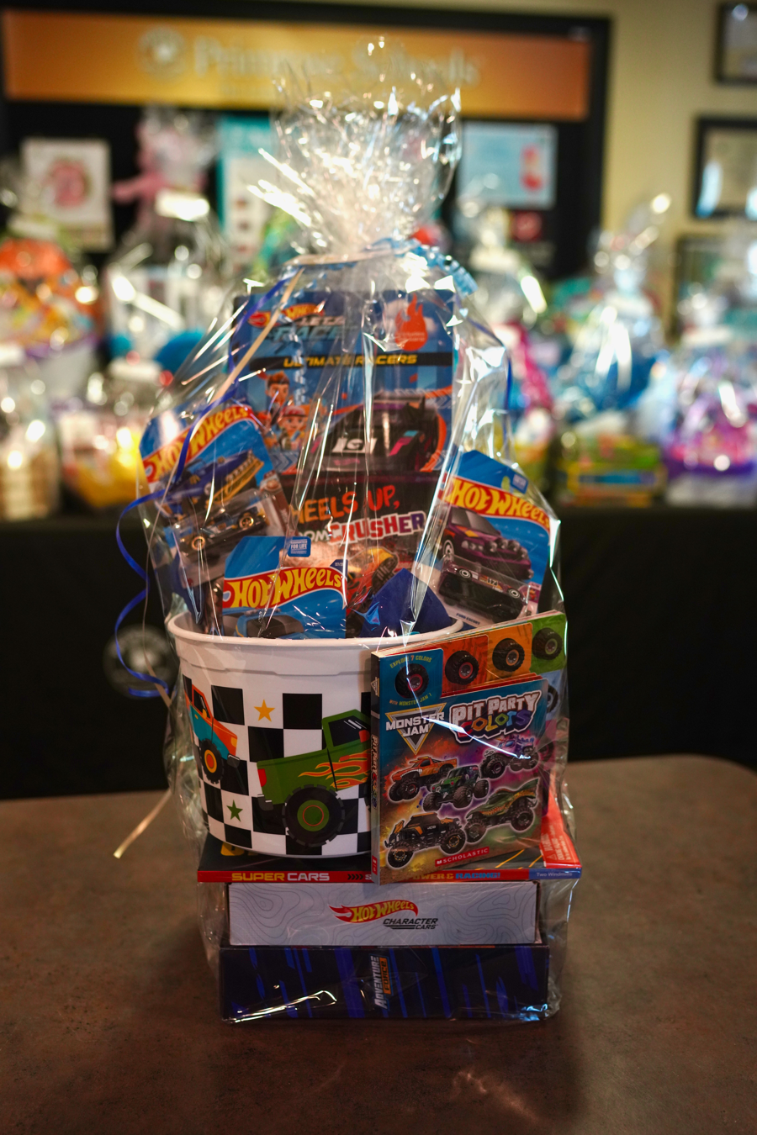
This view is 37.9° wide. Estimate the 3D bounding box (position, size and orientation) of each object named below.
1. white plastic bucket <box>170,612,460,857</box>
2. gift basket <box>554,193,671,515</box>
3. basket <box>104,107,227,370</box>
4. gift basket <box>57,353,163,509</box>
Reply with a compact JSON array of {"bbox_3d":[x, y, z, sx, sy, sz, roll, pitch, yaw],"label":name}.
[{"bbox_3d":[-0.059,0.142,1.021,0.275,0.197,0.275,0,6,0],"label":"white plastic bucket"},{"bbox_3d":[0.578,-0.539,2.749,0.280,0.723,0.240,-2,13,-9],"label":"gift basket"},{"bbox_3d":[-0.542,-0.822,2.808,0.300,0.640,0.250,-2,13,-9],"label":"basket"},{"bbox_3d":[-0.648,-0.329,2.653,0.250,0.333,0.220,-2,13,-9],"label":"gift basket"}]

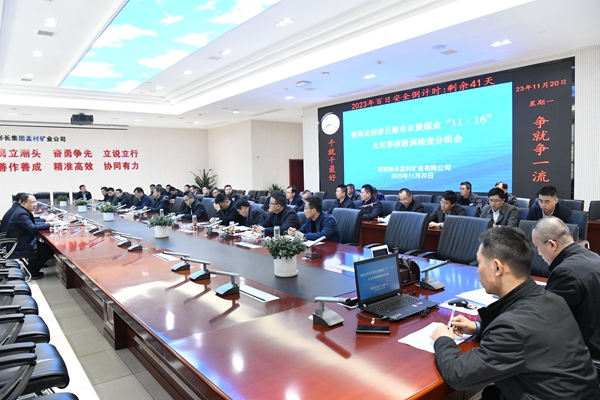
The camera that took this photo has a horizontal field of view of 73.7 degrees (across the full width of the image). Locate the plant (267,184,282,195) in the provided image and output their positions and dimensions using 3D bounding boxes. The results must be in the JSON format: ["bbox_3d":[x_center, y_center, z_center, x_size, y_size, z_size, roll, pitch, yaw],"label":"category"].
[{"bbox_3d":[-0.902,-0.068,15.035,0.650,1.030,0.650,-5,6,-38],"label":"plant"}]

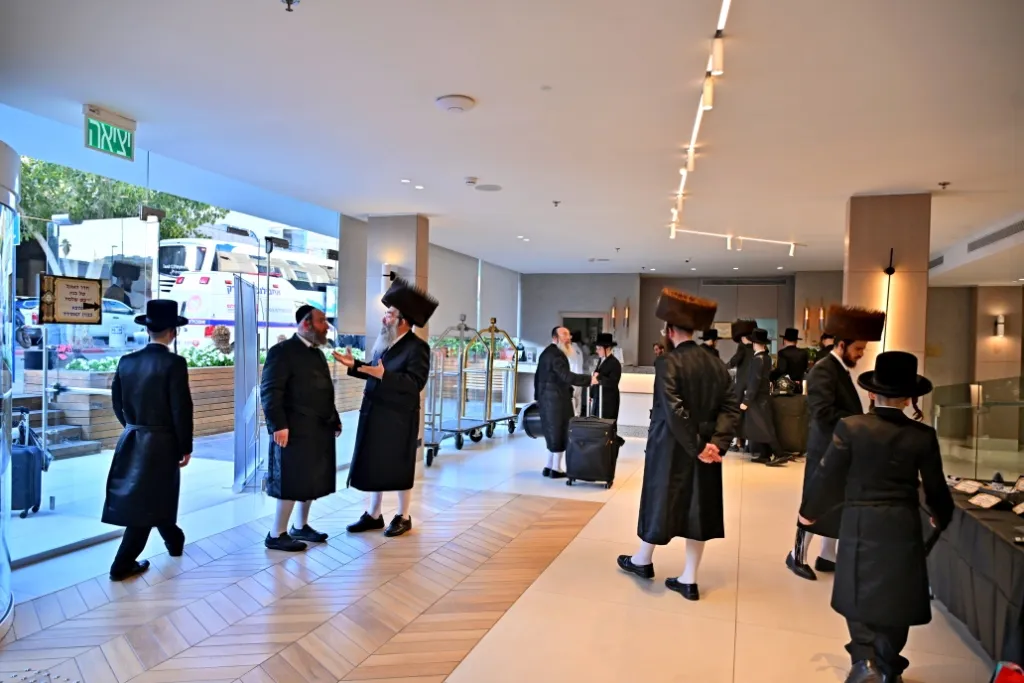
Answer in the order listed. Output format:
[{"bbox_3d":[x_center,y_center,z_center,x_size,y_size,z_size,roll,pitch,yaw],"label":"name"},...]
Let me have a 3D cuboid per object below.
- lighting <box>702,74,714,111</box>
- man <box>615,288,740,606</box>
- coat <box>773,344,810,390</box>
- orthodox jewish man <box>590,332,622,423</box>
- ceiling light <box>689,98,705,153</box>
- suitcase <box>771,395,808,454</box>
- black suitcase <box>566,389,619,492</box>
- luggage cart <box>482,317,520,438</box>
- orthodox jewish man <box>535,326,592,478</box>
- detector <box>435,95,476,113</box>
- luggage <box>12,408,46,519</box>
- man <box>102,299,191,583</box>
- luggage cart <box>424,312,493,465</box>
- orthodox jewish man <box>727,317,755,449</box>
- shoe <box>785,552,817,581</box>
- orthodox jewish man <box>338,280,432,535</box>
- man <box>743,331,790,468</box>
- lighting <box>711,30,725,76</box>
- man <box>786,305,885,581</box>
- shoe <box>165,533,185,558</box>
[{"bbox_3d":[1.120,-1.413,3.885,0.056,0.195,0.056,2,0,19],"label":"lighting"},{"bbox_3d":[1.042,0.600,4.337,0.580,1.870,0.540,1,0,-30],"label":"man"},{"bbox_3d":[4.152,0.647,10.247,0.540,1.180,0.340,1,0,20],"label":"coat"},{"bbox_3d":[1.124,0.708,8.097,0.420,1.630,0.440,1,0,-26],"label":"orthodox jewish man"},{"bbox_3d":[1.205,-1.418,4.446,0.050,0.050,1.260,1,0,11],"label":"ceiling light"},{"bbox_3d":[3.926,1.174,9.659,0.520,0.820,0.320,1,0,22],"label":"suitcase"},{"bbox_3d":[0.867,0.975,7.276,0.490,1.090,0.310,1,0,19],"label":"black suitcase"},{"bbox_3d":[-0.350,0.580,11.600,0.600,1.930,1.100,2,0,23],"label":"luggage cart"},{"bbox_3d":[0.580,0.700,8.000,0.620,1.750,0.520,2,0,-3],"label":"orthodox jewish man"},{"bbox_3d":[-0.367,-1.530,4.430,0.250,0.055,0.250,2,0,0],"label":"detector"},{"bbox_3d":[-3.919,0.929,5.308,0.380,0.860,0.230,1,0,-9],"label":"luggage"},{"bbox_3d":[-2.420,0.615,4.550,0.540,1.770,0.480,2,0,2],"label":"man"},{"bbox_3d":[-0.760,0.570,10.000,0.600,1.930,1.120,2,0,23],"label":"luggage cart"},{"bbox_3d":[3.392,0.625,9.917,0.580,1.890,0.500,1,0,-15],"label":"orthodox jewish man"},{"bbox_3d":[2.020,1.565,4.770,0.105,0.110,0.285,2,0,-25],"label":"shoe"},{"bbox_3d":[-0.997,0.498,5.337,0.640,1.970,0.580,1,0,-26],"label":"orthodox jewish man"},{"bbox_3d":[3.301,0.702,8.917,0.500,1.740,0.540,1,0,-32],"label":"man"},{"bbox_3d":[1.023,-1.423,3.385,0.057,0.195,0.057,2,0,19],"label":"lighting"},{"bbox_3d":[2.270,0.690,4.820,0.600,1.860,0.520,2,0,31],"label":"man"},{"bbox_3d":[-2.360,1.435,4.770,0.105,0.120,0.280,2,0,-6],"label":"shoe"}]

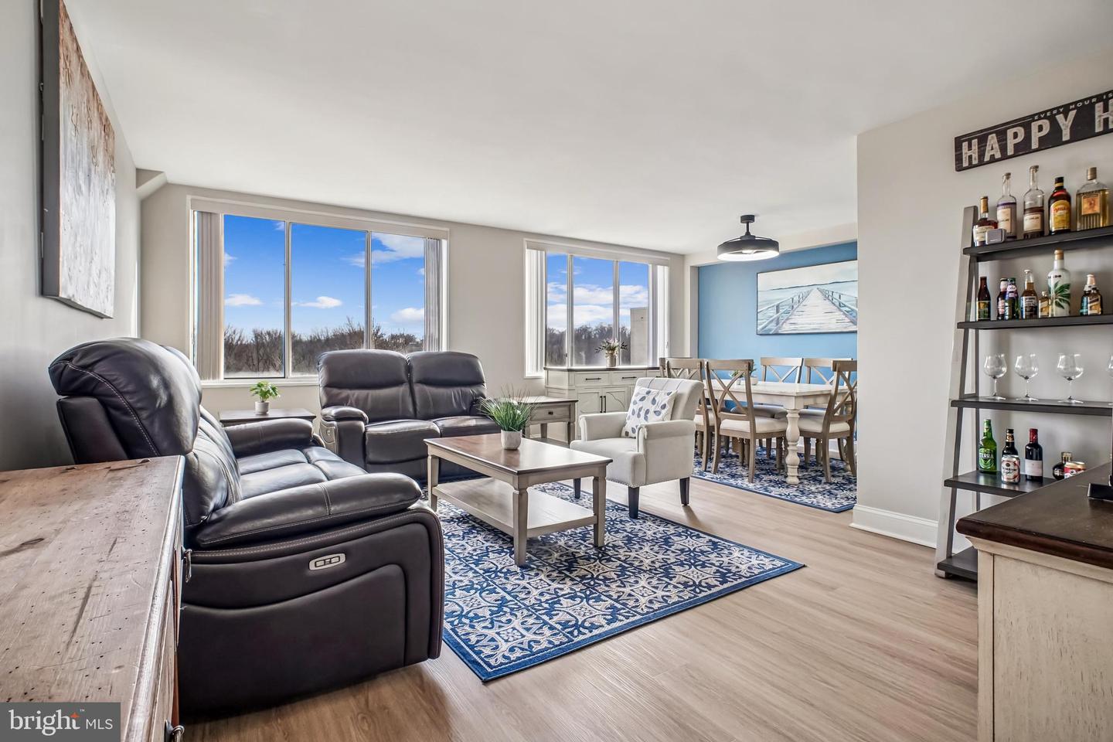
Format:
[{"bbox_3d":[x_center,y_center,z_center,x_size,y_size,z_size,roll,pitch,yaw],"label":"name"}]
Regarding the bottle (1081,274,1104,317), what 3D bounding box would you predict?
[{"bbox_3d":[2.363,-0.336,2.184,0.070,0.200,0.070,-1,2,-32],"label":"bottle"}]

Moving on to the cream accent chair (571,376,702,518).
[{"bbox_3d":[0.596,0.504,3.599,0.750,0.875,0.720,-1,2,-35],"label":"cream accent chair"}]

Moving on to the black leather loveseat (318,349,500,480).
[{"bbox_3d":[-1.195,0.383,4.495,1.660,1.090,0.950,-1,2,-32],"label":"black leather loveseat"}]

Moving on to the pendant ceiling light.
[{"bbox_3d":[1.819,-1.268,4.696,0.550,0.400,0.550,-1,2,-35],"label":"pendant ceiling light"}]

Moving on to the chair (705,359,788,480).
[{"bbox_3d":[1.695,0.405,4.390,0.560,1.010,0.490,-1,1,-30],"label":"chair"}]

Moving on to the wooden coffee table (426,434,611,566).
[{"bbox_3d":[-0.305,0.718,3.070,0.595,0.475,1.240,-1,2,-35],"label":"wooden coffee table"}]

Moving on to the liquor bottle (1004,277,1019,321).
[{"bbox_3d":[2.213,-0.352,2.402,0.059,0.218,0.059,-1,2,-32],"label":"liquor bottle"}]

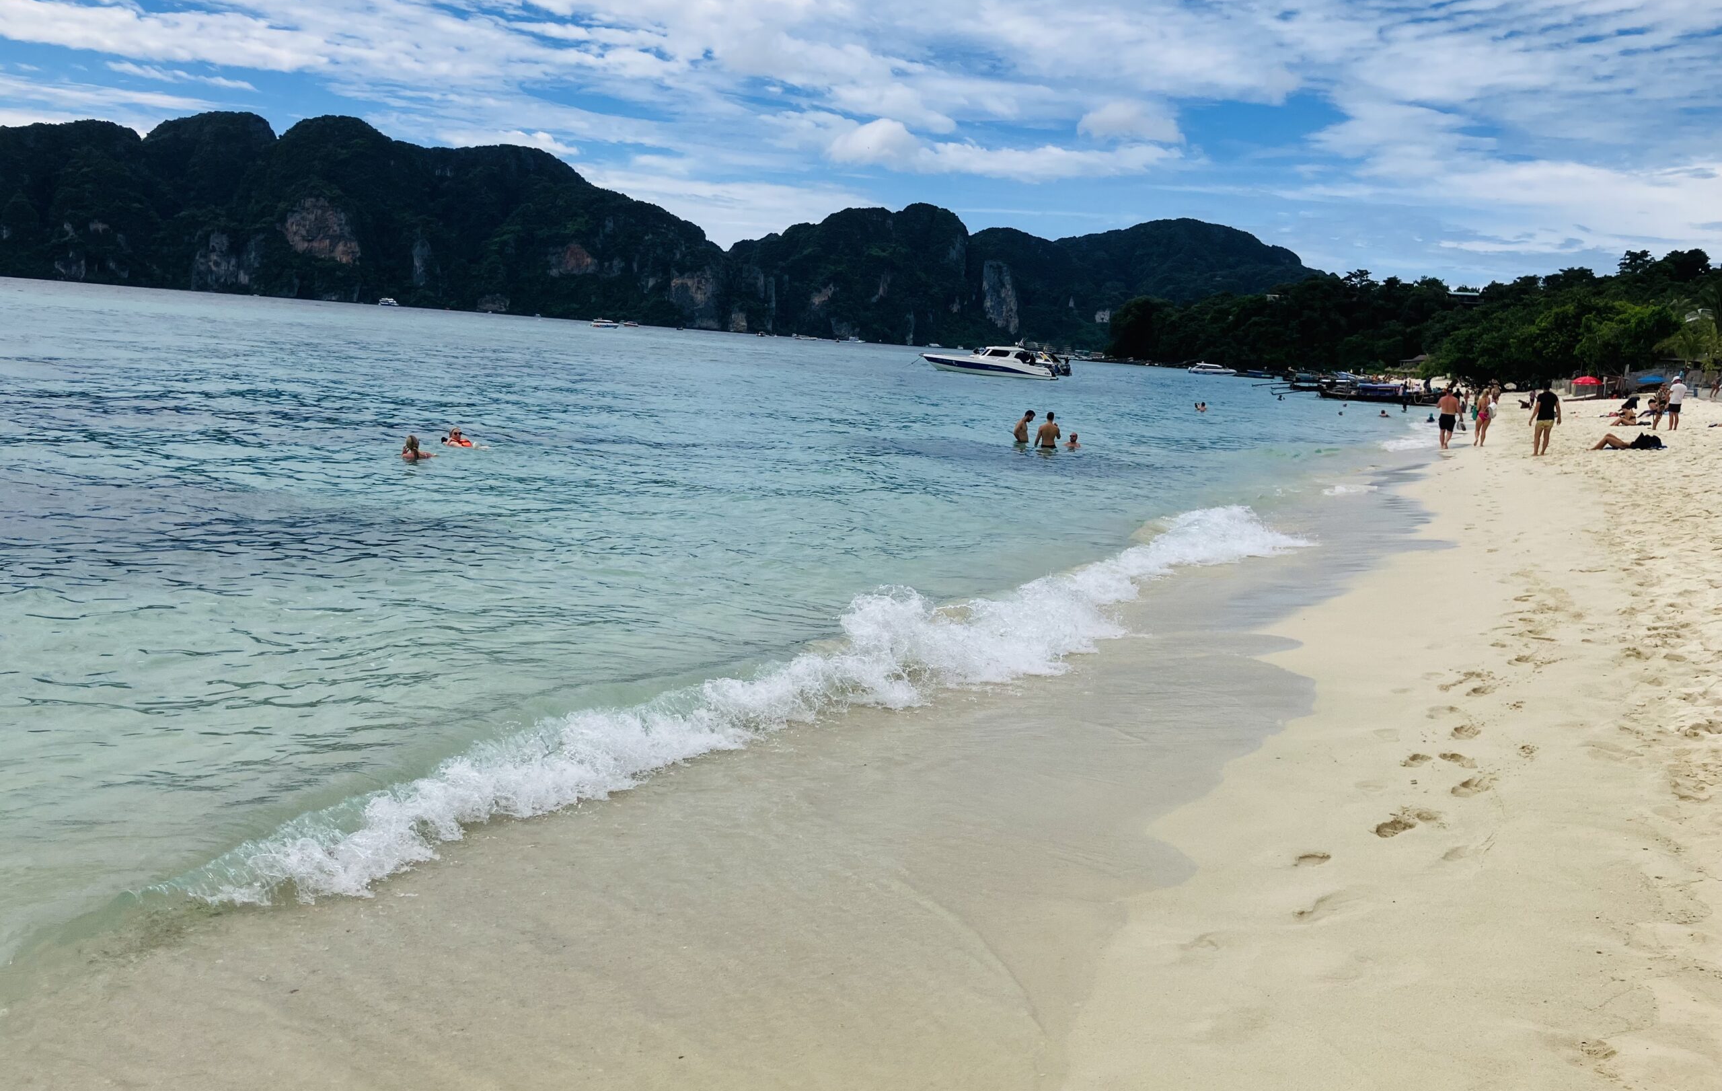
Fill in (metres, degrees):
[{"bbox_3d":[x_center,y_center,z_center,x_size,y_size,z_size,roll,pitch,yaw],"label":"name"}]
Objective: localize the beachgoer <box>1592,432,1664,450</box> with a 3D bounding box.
[{"bbox_3d":[18.167,-2.470,33.000,1.550,0.420,0.500,2,7,23],"label":"beachgoer"}]

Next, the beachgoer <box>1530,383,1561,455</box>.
[{"bbox_3d":[16.441,-3.054,33.494,0.660,1.760,0.440,8,9,23],"label":"beachgoer"}]

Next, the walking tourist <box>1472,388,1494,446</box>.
[{"bbox_3d":[17.719,-3.646,39.603,0.520,1.660,0.460,8,9,24],"label":"walking tourist"}]

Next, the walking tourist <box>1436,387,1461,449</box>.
[{"bbox_3d":[17.089,-3.689,40.490,0.660,1.760,0.460,7,9,21],"label":"walking tourist"}]

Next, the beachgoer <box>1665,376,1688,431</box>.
[{"bbox_3d":[26.235,-4.567,44.845,0.540,1.730,0.420,4,8,0],"label":"beachgoer"}]

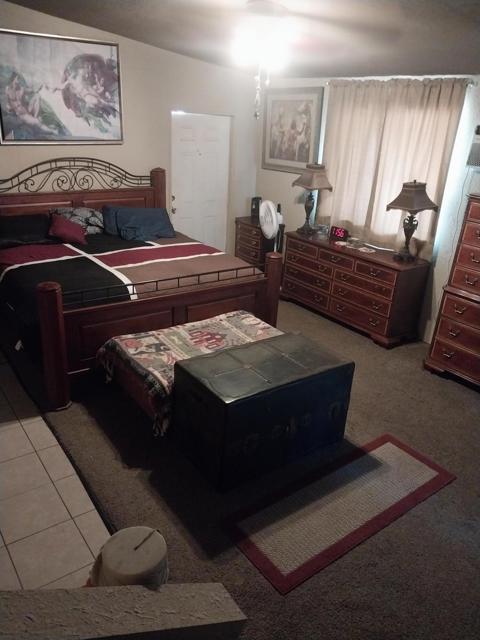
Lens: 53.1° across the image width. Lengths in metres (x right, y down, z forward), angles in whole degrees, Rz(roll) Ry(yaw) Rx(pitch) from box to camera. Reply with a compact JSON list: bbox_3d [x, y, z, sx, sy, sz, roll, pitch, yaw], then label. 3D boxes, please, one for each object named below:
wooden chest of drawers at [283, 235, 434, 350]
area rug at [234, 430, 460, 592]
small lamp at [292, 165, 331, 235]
[{"bbox_3d":[1.217,-0.421,5.426,0.500,0.790,1.700,-12,27,-33],"label":"wooden chest of drawers"},{"bbox_3d":[0.635,1.040,2.814,1.460,0.012,0.510,-12,27,-33],"label":"area rug"},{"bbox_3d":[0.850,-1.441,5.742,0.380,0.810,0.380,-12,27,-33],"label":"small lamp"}]

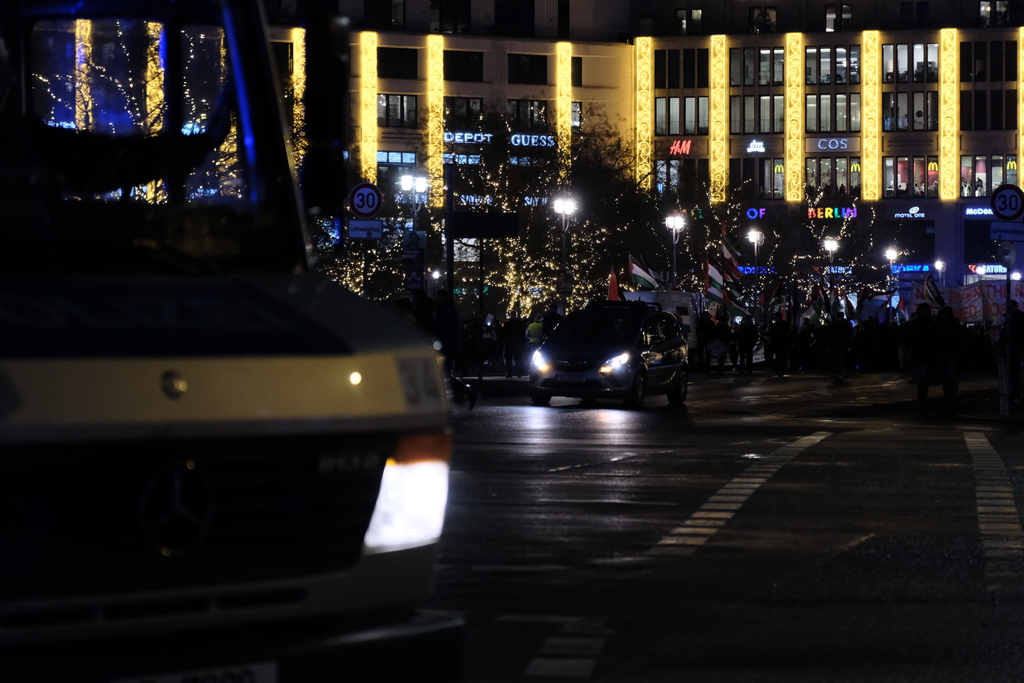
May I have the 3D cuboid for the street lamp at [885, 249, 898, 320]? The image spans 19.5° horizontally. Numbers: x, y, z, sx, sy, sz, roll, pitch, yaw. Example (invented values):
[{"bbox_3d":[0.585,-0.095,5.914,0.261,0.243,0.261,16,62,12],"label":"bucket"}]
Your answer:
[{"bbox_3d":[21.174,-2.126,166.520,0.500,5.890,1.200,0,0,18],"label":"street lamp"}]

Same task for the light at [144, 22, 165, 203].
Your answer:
[{"bbox_3d":[-25.973,-16.637,217.000,1.300,13.080,0.500,0,0,-28],"label":"light"}]

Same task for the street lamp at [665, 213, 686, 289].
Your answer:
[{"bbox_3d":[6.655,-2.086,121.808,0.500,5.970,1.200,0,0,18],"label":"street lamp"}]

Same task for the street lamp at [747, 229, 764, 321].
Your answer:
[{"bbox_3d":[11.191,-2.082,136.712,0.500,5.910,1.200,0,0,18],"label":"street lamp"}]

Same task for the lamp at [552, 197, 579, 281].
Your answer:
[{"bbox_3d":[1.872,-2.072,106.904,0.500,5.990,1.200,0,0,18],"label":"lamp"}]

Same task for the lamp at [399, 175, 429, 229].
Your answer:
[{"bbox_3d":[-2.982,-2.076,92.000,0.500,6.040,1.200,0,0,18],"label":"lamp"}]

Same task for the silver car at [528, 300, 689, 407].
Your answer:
[{"bbox_3d":[1.658,0.188,50.099,1.920,1.770,4.620,0,0,18],"label":"silver car"}]

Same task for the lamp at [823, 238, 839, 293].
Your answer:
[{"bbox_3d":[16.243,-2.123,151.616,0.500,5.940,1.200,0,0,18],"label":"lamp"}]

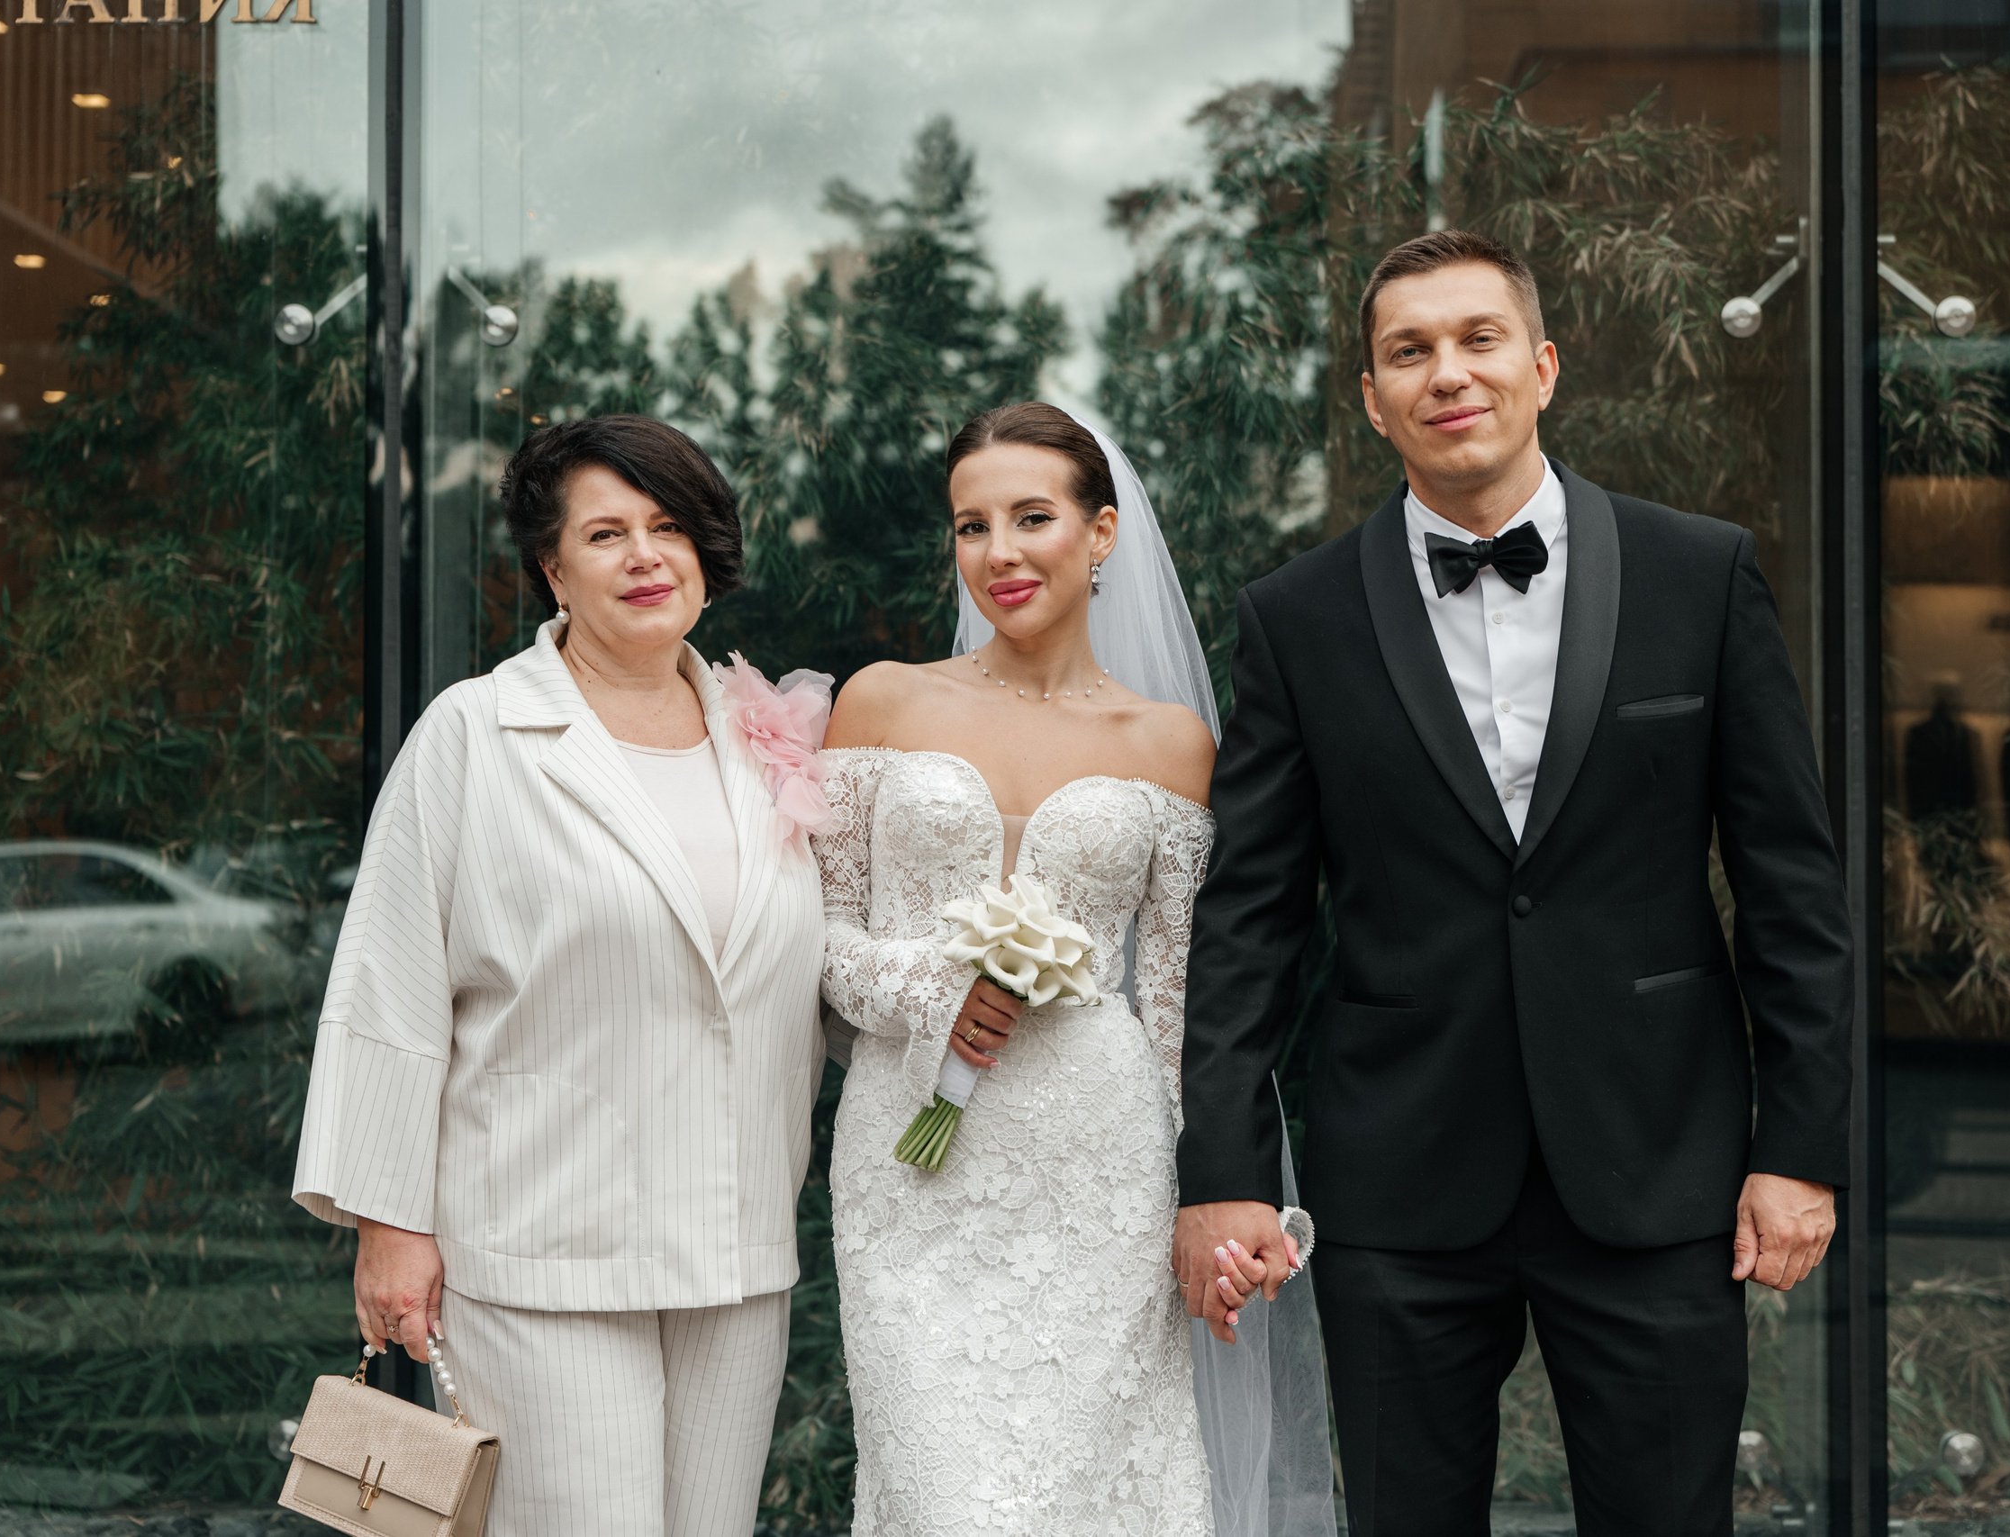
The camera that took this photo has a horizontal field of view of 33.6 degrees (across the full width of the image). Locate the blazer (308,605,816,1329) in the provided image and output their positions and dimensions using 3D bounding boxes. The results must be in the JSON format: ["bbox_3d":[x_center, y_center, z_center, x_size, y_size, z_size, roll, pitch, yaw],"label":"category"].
[{"bbox_3d":[-0.410,0.186,3.140,0.525,0.635,0.310,1,-2,-20],"label":"blazer"}]

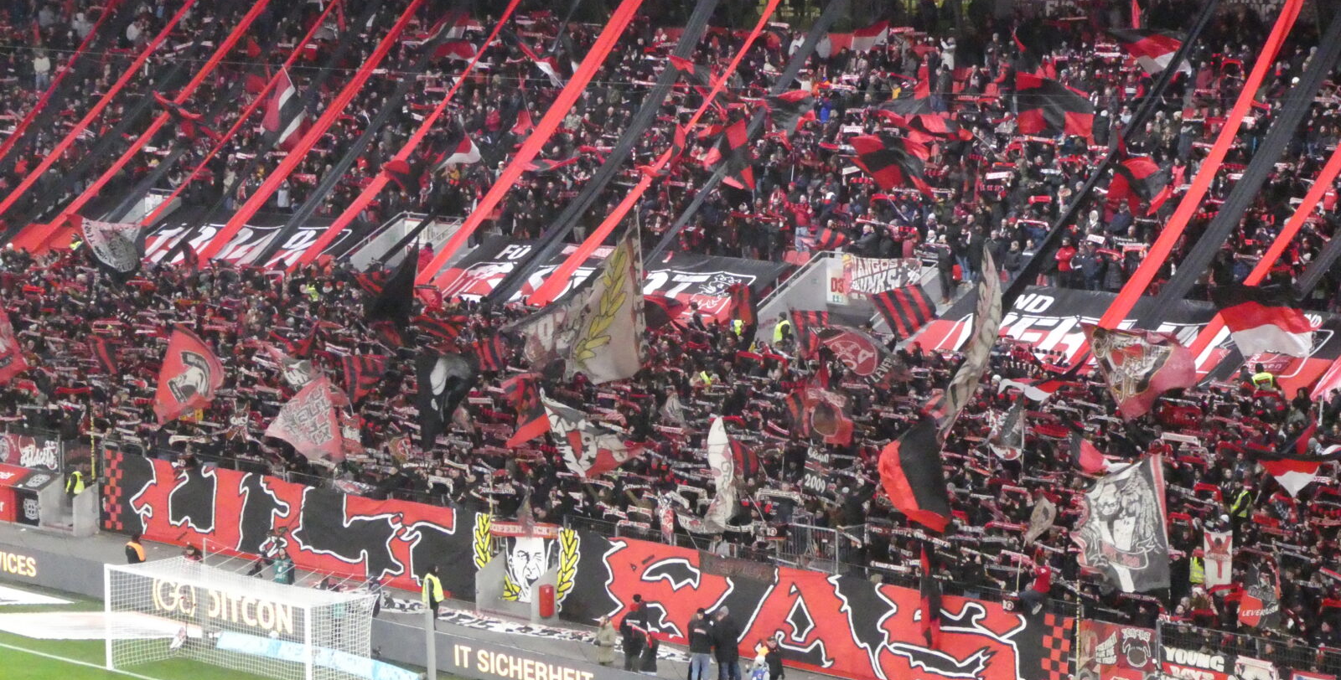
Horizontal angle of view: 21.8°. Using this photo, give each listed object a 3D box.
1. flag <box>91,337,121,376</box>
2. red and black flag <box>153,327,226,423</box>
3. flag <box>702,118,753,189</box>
[{"bbox_3d":[-17.016,0.489,105.062,0.880,1.180,0.300,0,6,2],"label":"flag"},{"bbox_3d":[-14.004,1.037,101.534,2.040,2.840,0.600,0,7,6],"label":"red and black flag"},{"bbox_3d":[1.679,-5.467,102.500,1.540,2.090,0.400,2,7,14],"label":"flag"}]

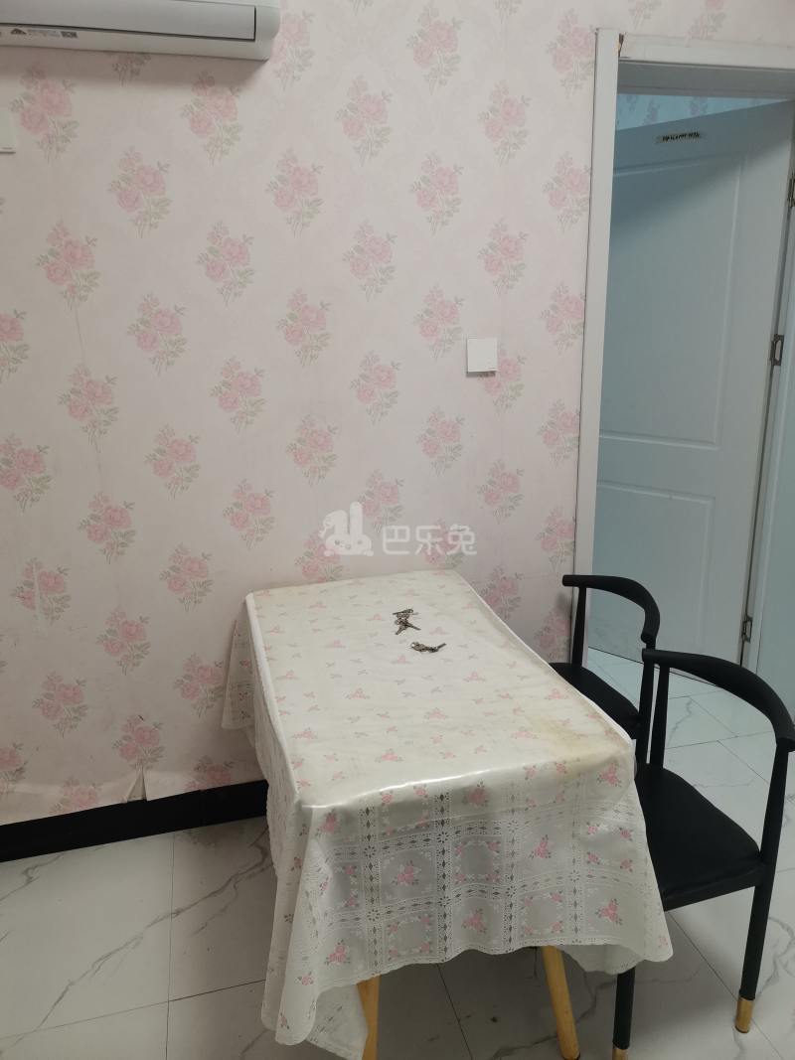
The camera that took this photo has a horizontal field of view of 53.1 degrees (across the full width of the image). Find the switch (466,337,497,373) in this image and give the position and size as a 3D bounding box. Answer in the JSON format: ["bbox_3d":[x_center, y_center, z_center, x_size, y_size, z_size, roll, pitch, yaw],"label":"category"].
[{"bbox_3d":[0.235,-0.475,2.169,0.086,0.086,0.011,-5,17,-13],"label":"switch"}]

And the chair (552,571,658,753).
[{"bbox_3d":[0.434,0.521,2.144,0.460,0.737,0.470,-5,17,-13],"label":"chair"}]

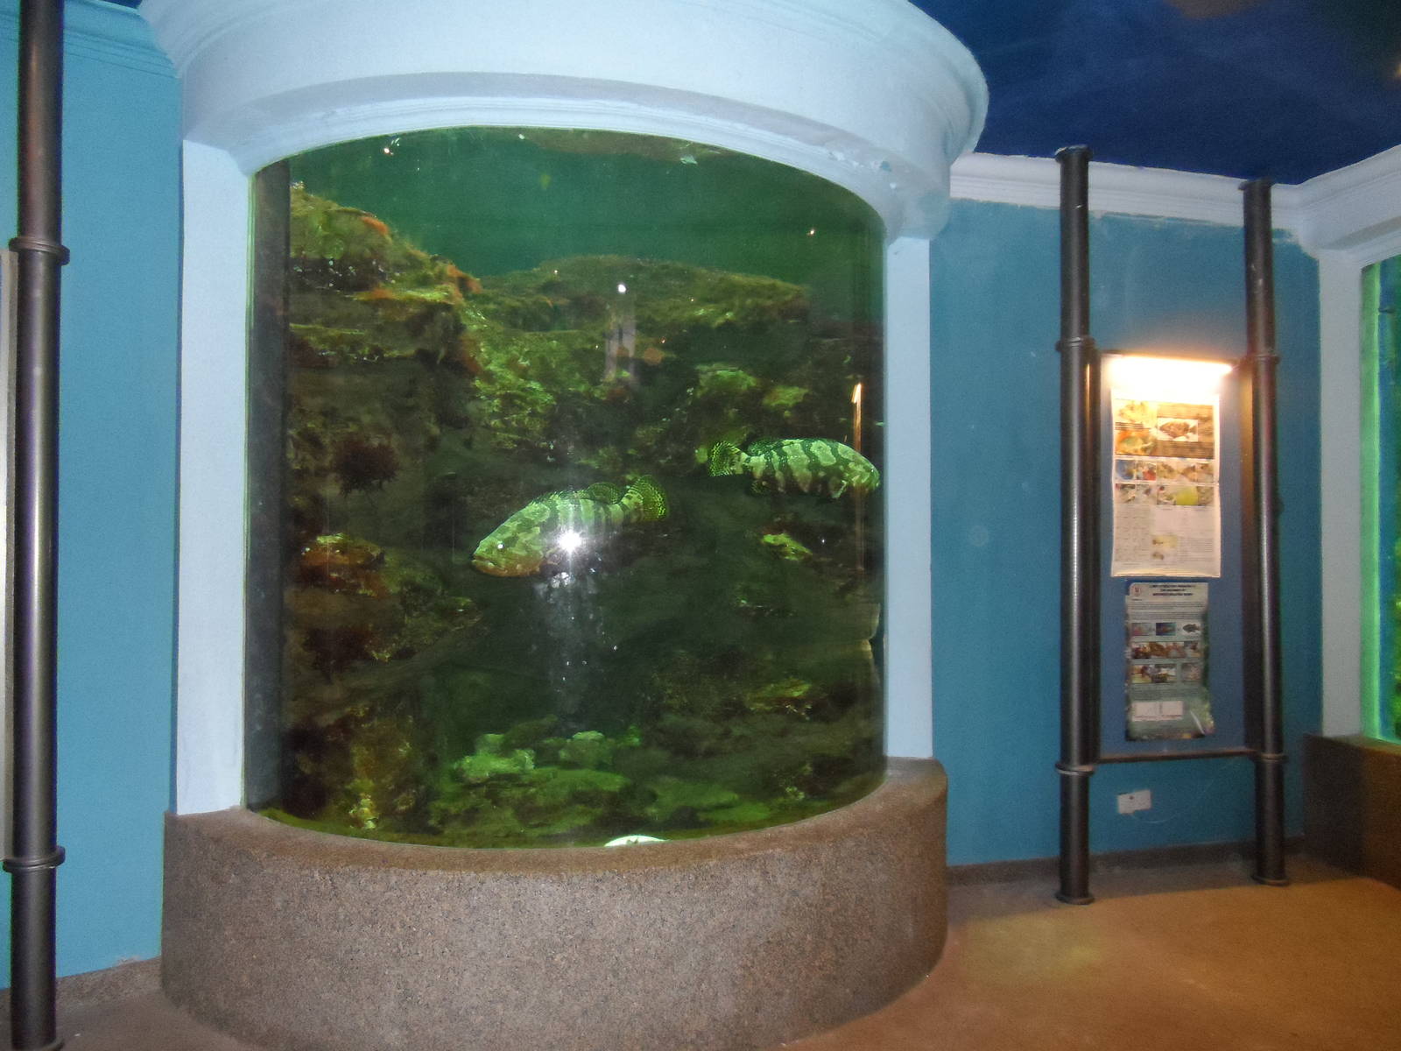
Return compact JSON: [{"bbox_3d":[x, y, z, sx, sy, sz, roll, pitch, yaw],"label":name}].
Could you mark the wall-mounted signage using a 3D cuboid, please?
[{"bbox_3d":[2.050,0.594,4.250,0.415,0.690,0.020,0,-1,-12],"label":"wall-mounted signage"}]

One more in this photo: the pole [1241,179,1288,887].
[{"bbox_3d":[2.515,0.024,4.329,0.148,3.096,0.148,0,-1,-12],"label":"pole"}]

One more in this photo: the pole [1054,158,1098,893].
[{"bbox_3d":[1.587,-0.011,4.118,0.148,3.158,0.148,0,-1,-12],"label":"pole"}]

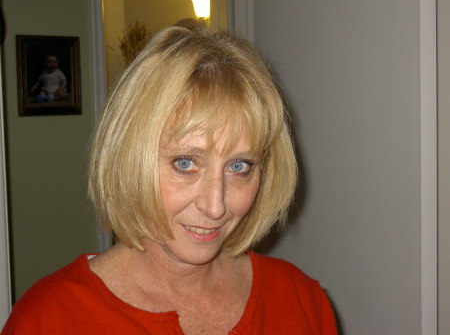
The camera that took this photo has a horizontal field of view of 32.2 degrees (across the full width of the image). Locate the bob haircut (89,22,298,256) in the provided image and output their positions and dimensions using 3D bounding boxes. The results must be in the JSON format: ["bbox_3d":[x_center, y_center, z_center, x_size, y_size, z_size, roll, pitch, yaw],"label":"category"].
[{"bbox_3d":[-0.039,-0.035,0.889,0.235,0.250,0.225,4,13,-19],"label":"bob haircut"}]

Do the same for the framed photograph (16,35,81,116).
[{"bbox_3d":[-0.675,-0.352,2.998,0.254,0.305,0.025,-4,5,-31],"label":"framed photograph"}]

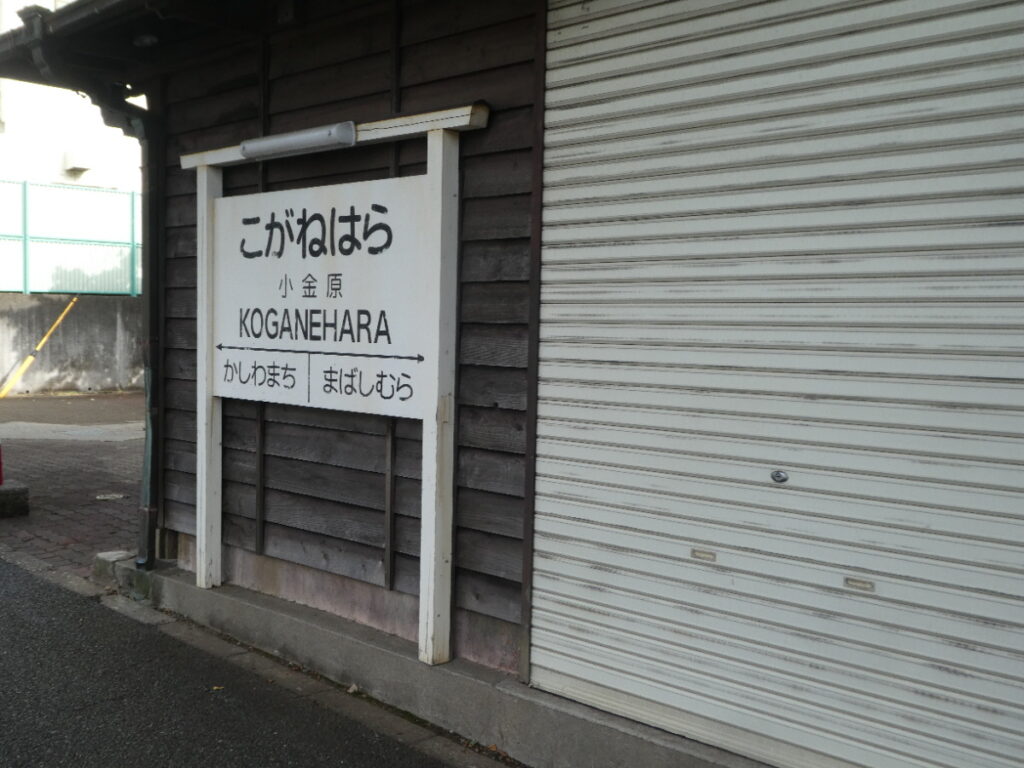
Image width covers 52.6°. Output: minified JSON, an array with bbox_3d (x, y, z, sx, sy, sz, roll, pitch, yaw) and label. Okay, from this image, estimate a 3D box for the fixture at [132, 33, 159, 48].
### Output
[{"bbox_3d":[-1.831,-1.714,5.174,0.125,0.050,0.125,4,4,41],"label":"fixture"}]

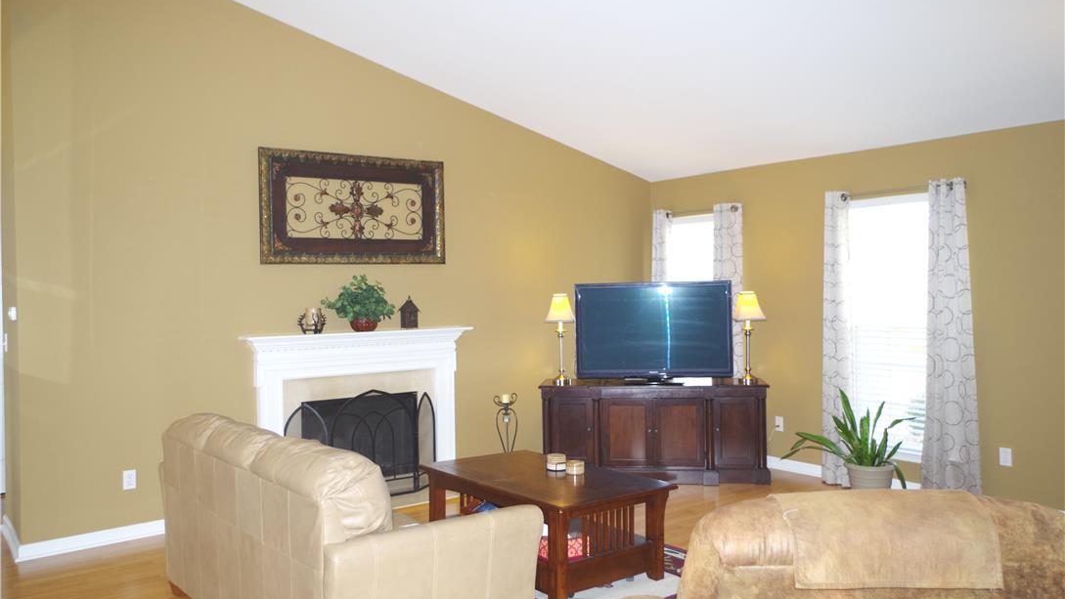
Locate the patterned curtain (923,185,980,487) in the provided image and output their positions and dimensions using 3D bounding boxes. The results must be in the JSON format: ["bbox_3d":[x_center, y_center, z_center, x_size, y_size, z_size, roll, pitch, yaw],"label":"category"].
[{"bbox_3d":[2.728,0.290,5.199,0.110,2.130,0.375,-1,1,-38],"label":"patterned curtain"}]

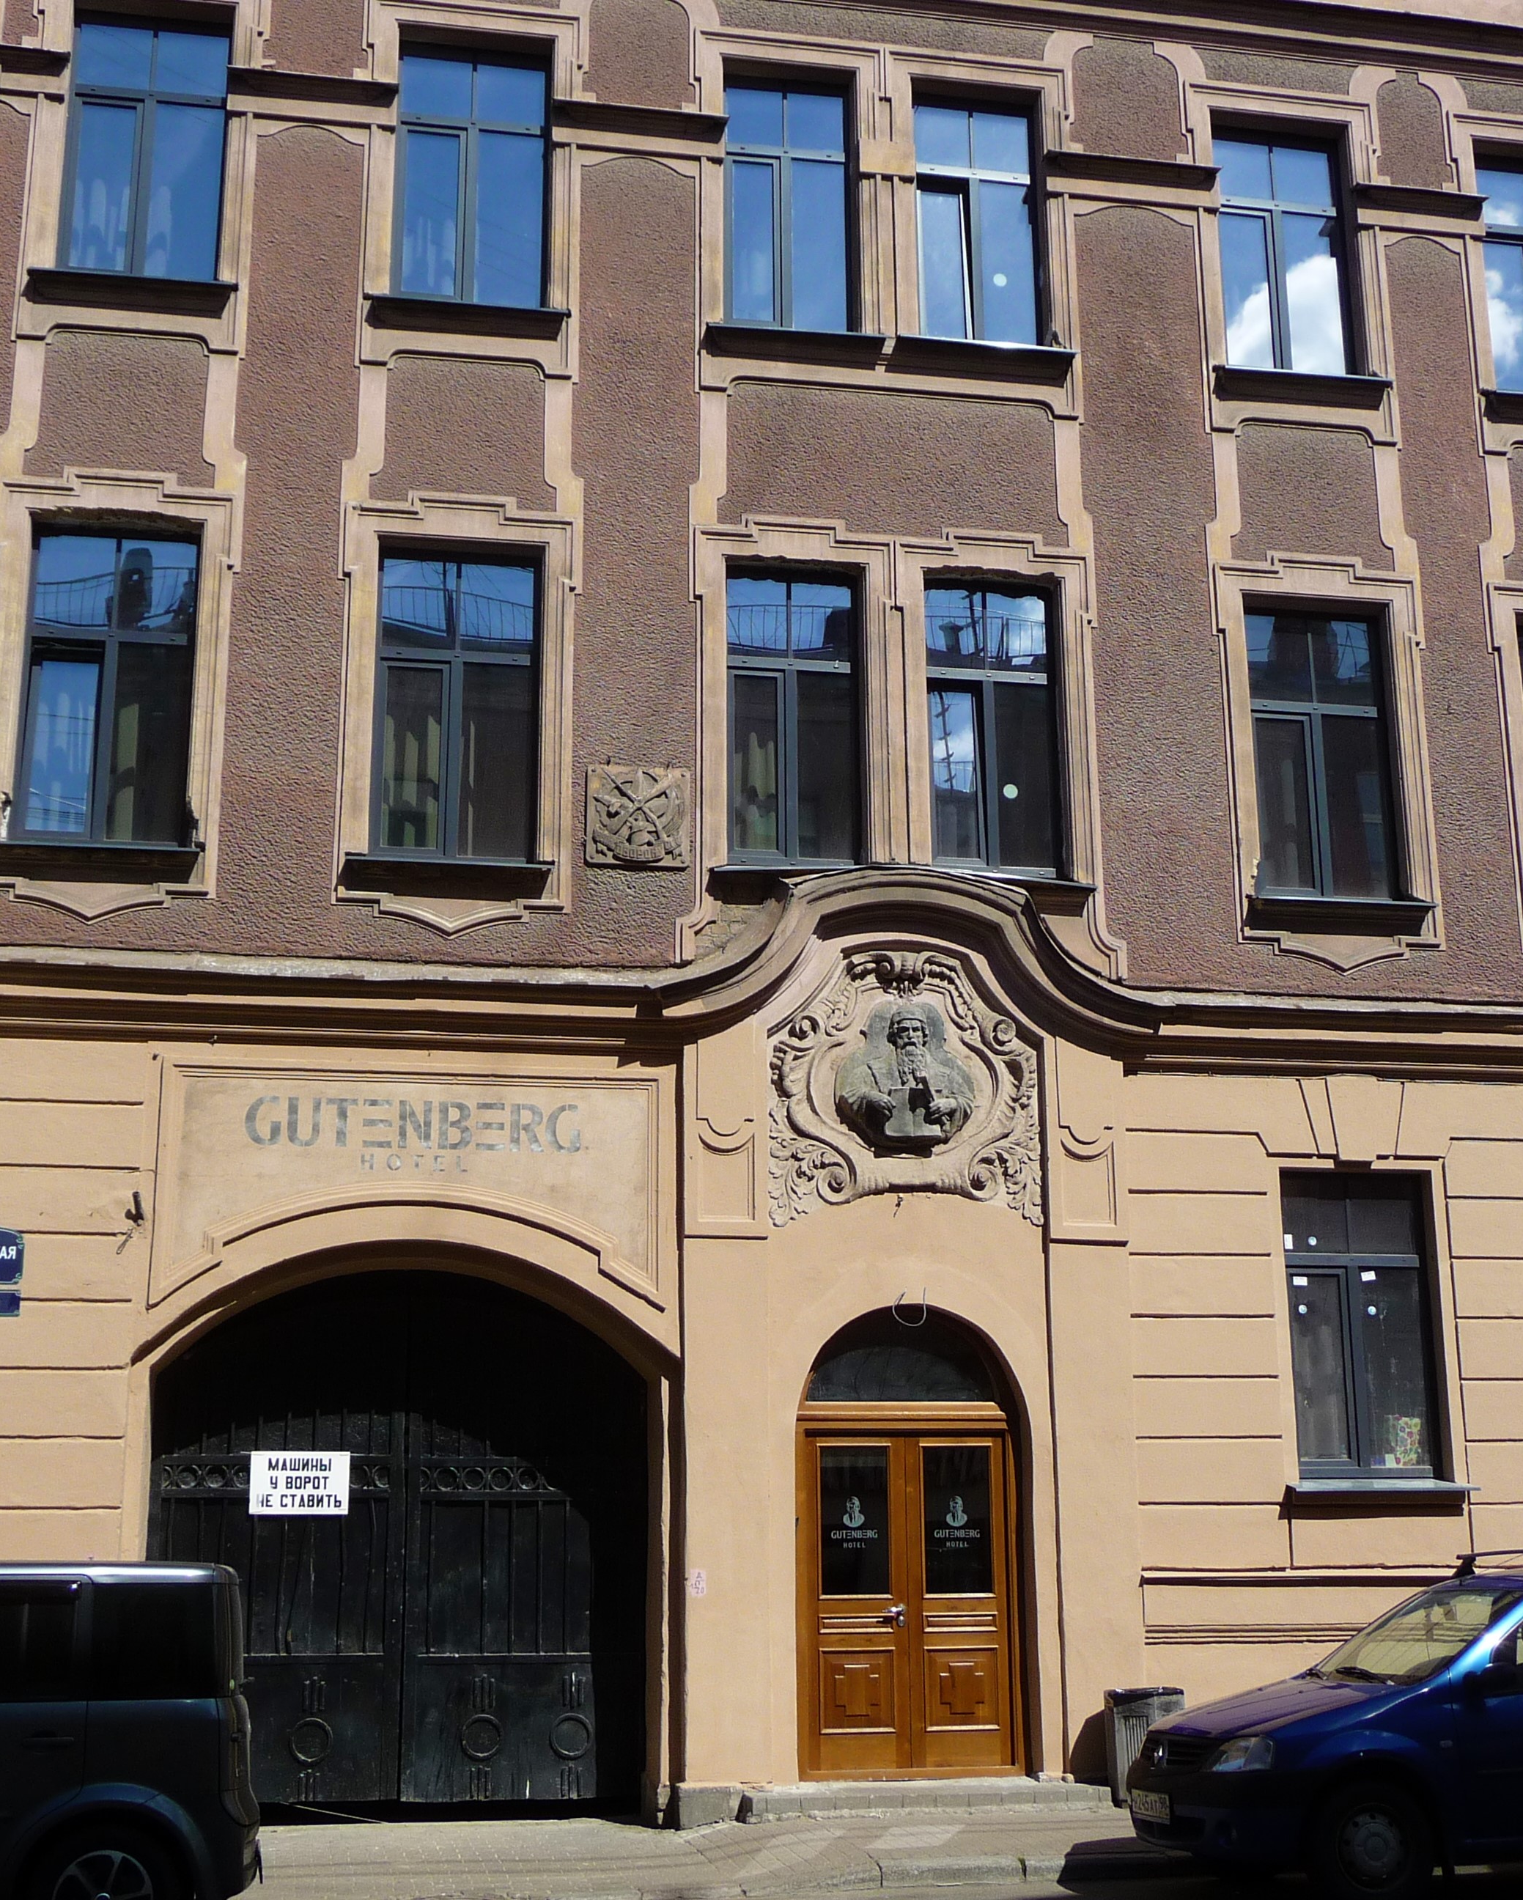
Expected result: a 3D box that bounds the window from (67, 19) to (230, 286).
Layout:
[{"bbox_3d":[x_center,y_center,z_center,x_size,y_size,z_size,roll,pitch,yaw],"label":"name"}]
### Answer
[{"bbox_3d":[-4.065,-5.315,15.487,1.010,1.891,0.150,2,-14,-10],"label":"window"}]

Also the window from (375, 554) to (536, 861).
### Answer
[{"bbox_3d":[-1.943,-1.551,14.924,1.027,2.024,0.150,2,-14,-10],"label":"window"}]

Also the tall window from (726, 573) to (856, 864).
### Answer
[{"bbox_3d":[0.235,-1.697,16.972,0.979,2.253,0.200,2,-14,-10],"label":"tall window"}]

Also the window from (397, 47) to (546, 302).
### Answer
[{"bbox_3d":[-2.083,-5.563,16.862,1.101,2.092,0.200,2,-15,-10],"label":"window"}]

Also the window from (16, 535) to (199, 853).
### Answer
[{"bbox_3d":[-4.468,-1.801,16.086,1.072,2.306,0.200,2,-14,-10],"label":"window"}]

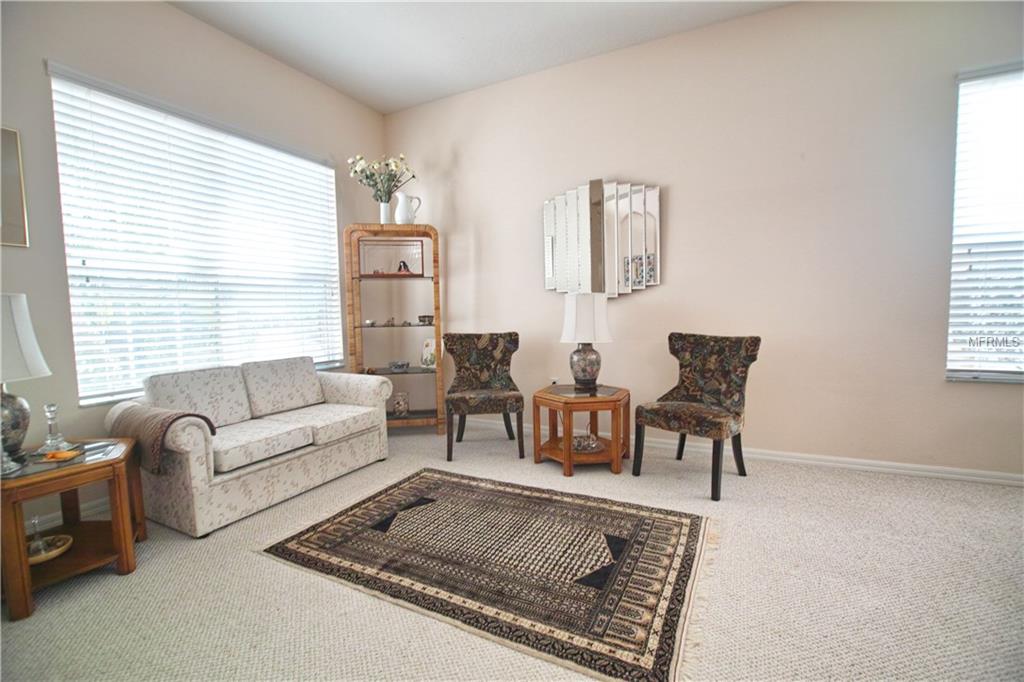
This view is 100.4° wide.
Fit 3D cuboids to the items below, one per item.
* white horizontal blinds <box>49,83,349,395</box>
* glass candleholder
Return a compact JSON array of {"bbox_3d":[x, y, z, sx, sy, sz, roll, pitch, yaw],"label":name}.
[{"bbox_3d":[-2.015,-0.597,3.170,0.062,1.842,1.893,1,4,26],"label":"white horizontal blinds"},{"bbox_3d":[-2.182,0.410,2.025,0.134,0.217,0.134,1,4,26],"label":"glass candleholder"}]

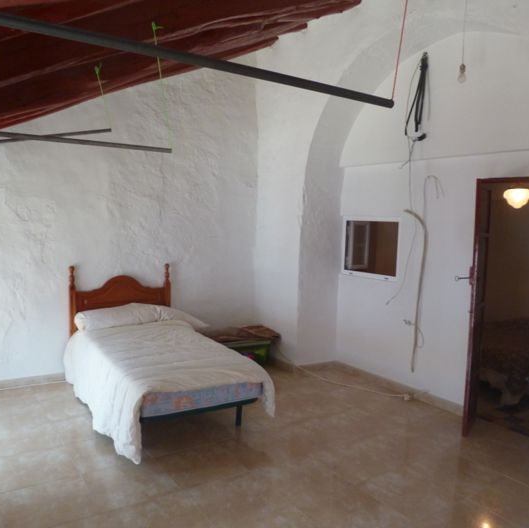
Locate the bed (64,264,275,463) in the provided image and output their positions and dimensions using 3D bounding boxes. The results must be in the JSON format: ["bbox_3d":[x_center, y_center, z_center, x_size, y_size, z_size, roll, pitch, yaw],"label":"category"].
[{"bbox_3d":[-0.962,0.672,4.335,1.180,1.160,2.030,-1,6,-33],"label":"bed"}]

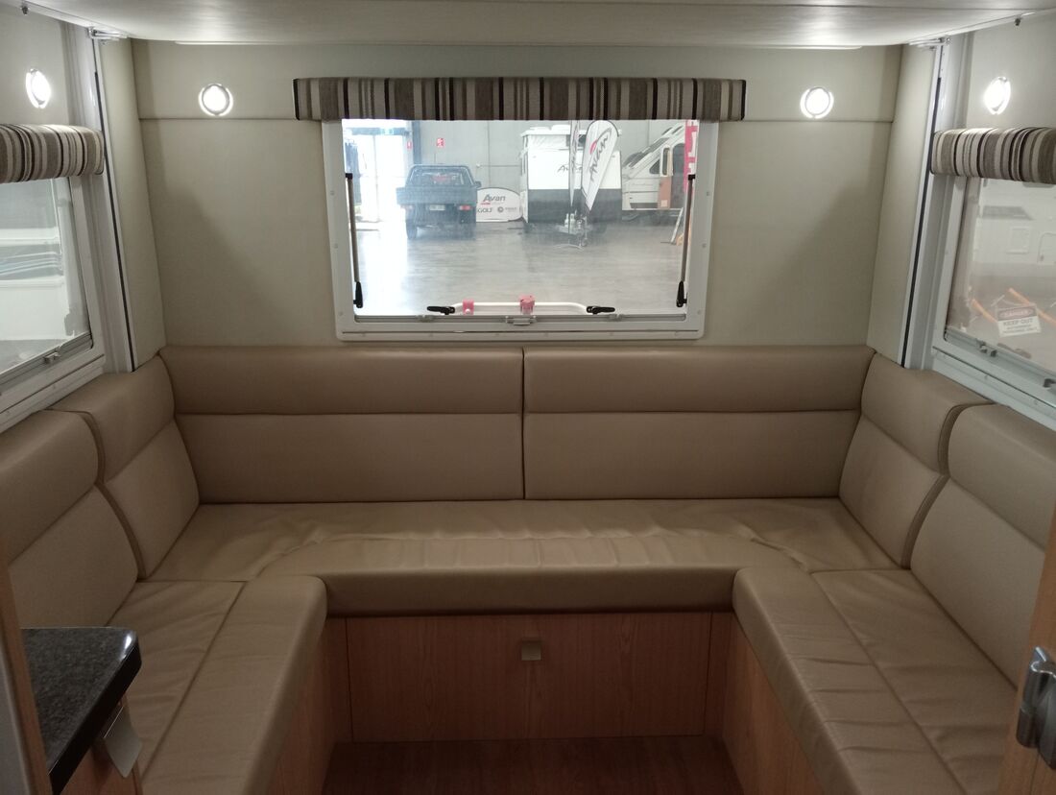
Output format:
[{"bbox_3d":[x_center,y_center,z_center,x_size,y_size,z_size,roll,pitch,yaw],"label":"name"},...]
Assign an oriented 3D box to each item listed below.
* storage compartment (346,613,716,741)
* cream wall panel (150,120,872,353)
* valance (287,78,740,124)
[{"bbox_3d":[0.000,0.715,2.565,0.990,0.402,0.420,0,16,-2],"label":"storage compartment"},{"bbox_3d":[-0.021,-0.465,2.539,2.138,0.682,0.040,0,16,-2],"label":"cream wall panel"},{"bbox_3d":[-0.016,-0.777,2.236,1.160,0.105,0.090,0,17,-2],"label":"valance"}]

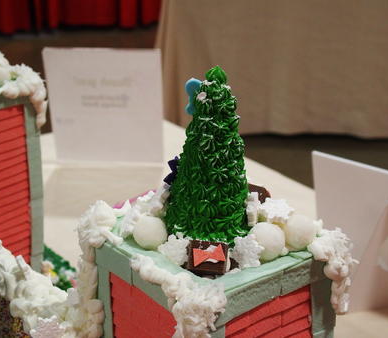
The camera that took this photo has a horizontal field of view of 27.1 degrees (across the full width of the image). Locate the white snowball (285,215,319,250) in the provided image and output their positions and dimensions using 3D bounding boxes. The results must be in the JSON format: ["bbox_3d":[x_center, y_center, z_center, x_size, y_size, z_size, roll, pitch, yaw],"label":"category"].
[{"bbox_3d":[0.077,0.046,0.576,0.025,0.025,0.025,0,19,0],"label":"white snowball"}]

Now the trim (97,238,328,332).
[{"bbox_3d":[0.012,0.068,0.599,0.117,0.024,0.125,-14,24,-36],"label":"trim"}]

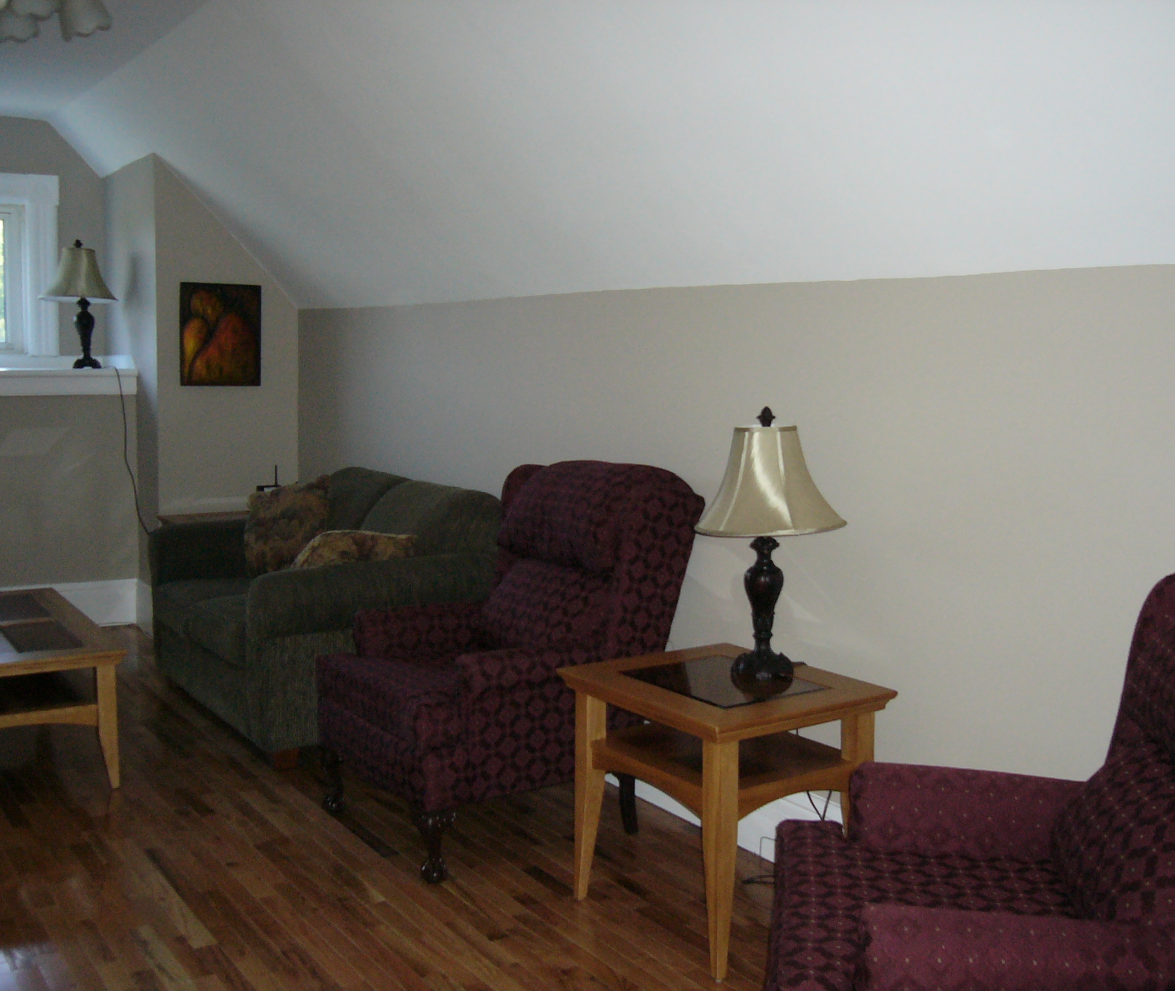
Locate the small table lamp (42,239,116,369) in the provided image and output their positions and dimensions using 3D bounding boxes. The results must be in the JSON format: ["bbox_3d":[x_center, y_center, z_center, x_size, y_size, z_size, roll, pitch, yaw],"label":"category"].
[{"bbox_3d":[-2.562,-0.978,6.785,0.390,0.652,0.390,-3,7,-33],"label":"small table lamp"}]

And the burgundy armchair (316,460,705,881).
[{"bbox_3d":[-0.257,0.448,4.042,0.897,1.101,0.782,-3,8,-35],"label":"burgundy armchair"}]

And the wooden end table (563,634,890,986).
[{"bbox_3d":[0.337,0.772,3.411,0.580,0.610,0.634,-4,8,-35],"label":"wooden end table"}]

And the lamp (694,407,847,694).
[{"bbox_3d":[0.459,0.120,3.416,0.383,0.687,0.383,1,6,0],"label":"lamp"}]

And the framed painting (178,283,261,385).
[{"bbox_3d":[-1.772,-0.772,6.446,0.387,0.491,0.030,-3,7,-33],"label":"framed painting"}]

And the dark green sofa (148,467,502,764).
[{"bbox_3d":[-1.078,0.380,5.301,0.907,0.942,1.565,-3,7,-33],"label":"dark green sofa"}]

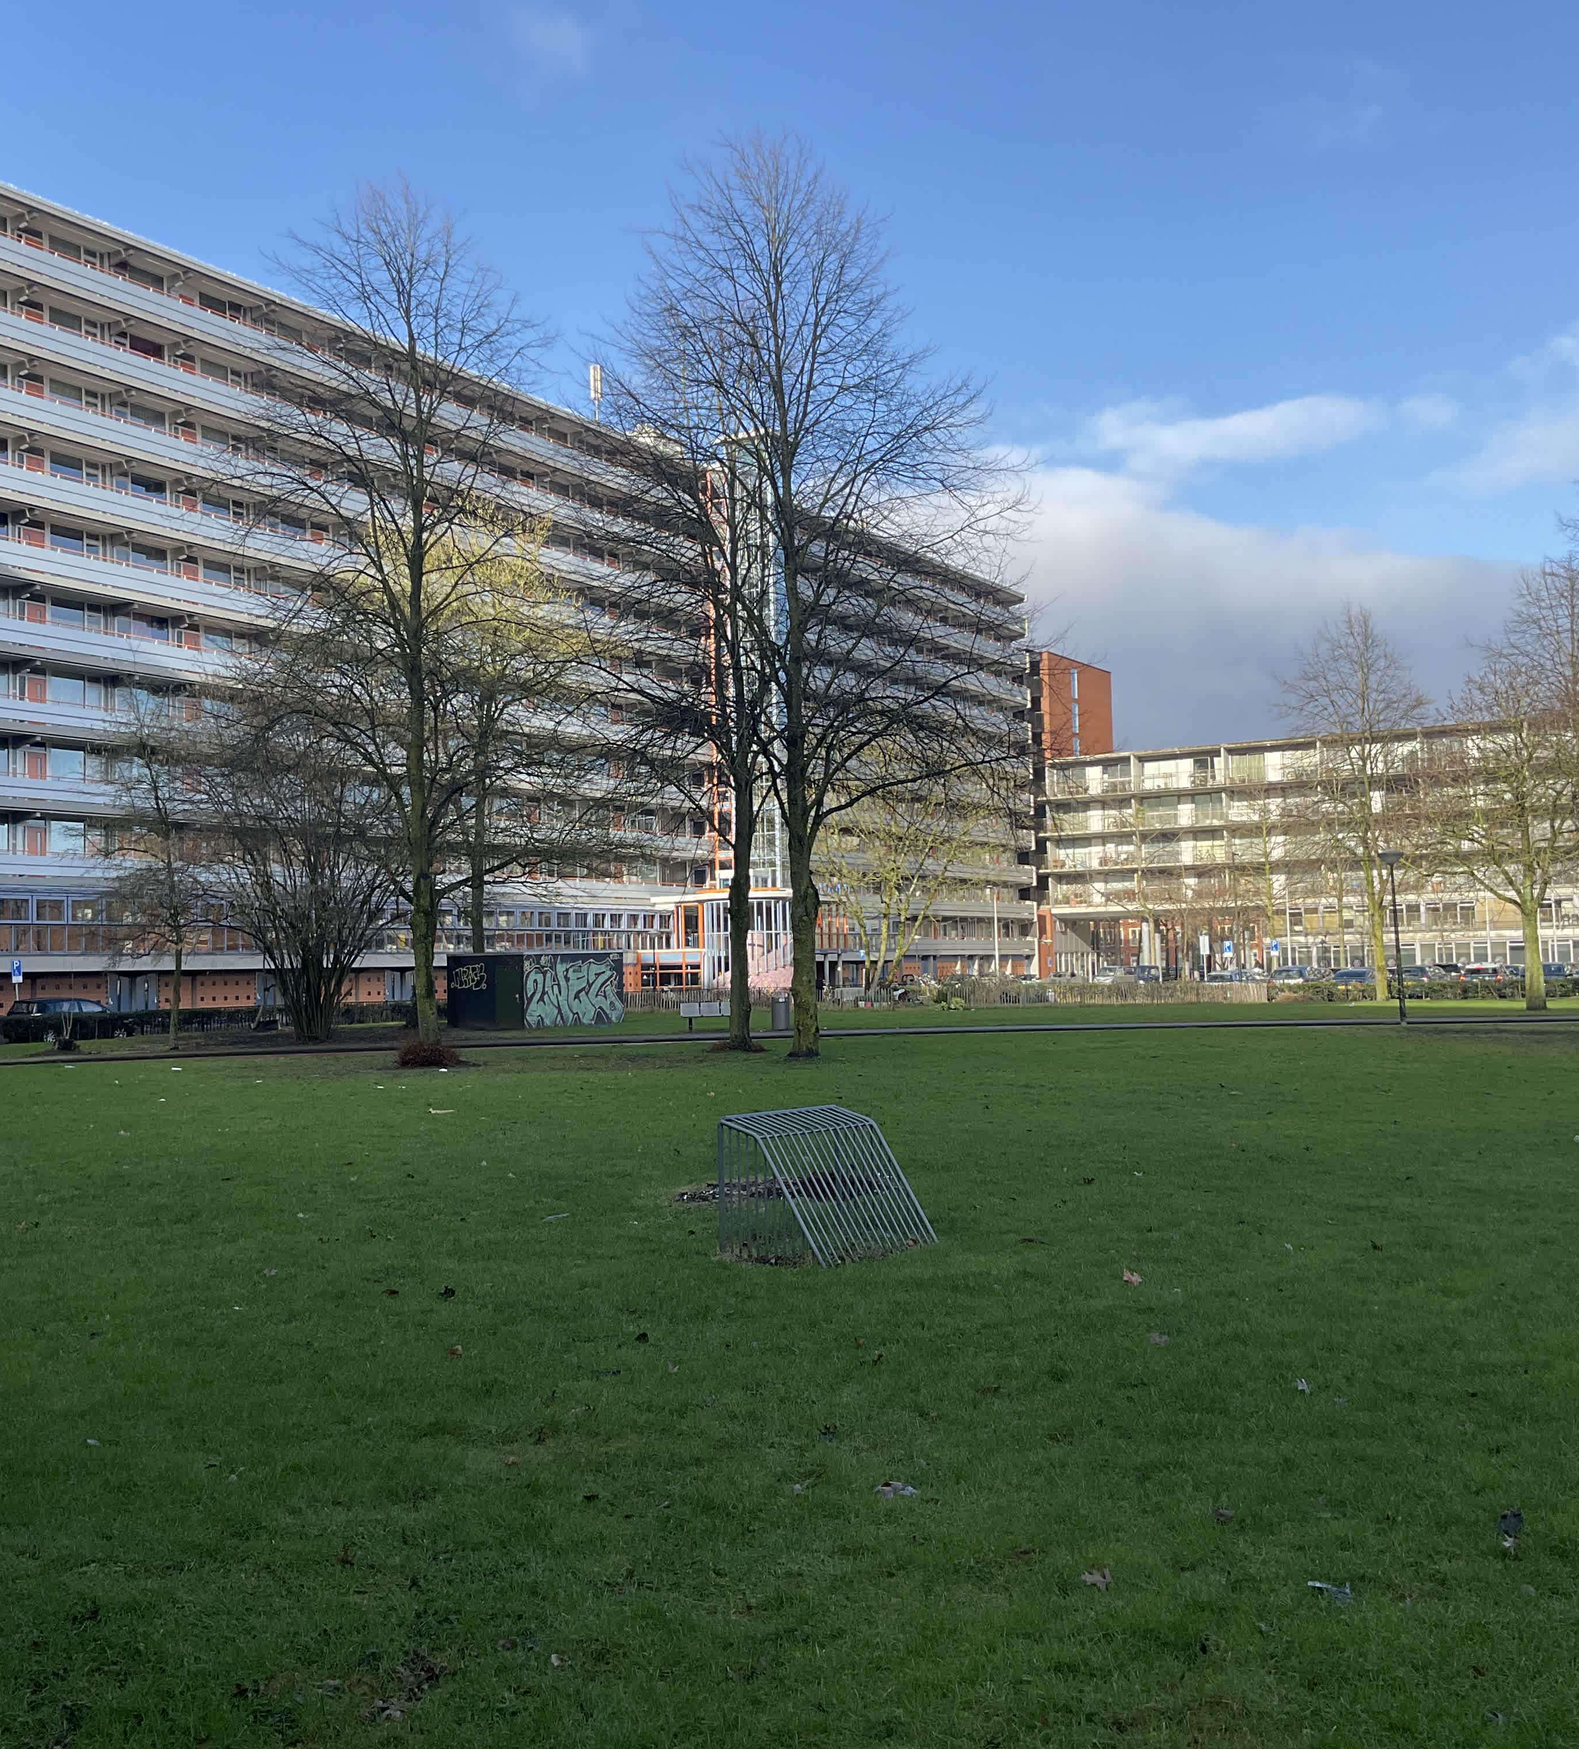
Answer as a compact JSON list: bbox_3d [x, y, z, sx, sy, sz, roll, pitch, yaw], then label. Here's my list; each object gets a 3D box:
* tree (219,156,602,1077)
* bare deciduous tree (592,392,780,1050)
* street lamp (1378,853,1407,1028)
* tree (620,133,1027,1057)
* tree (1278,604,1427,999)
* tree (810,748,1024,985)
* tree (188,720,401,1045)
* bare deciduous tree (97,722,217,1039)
[{"bbox_3d":[-7.440,-5.204,38.916,7.213,17.610,6.997,0,-3,-11],"label":"tree"},{"bbox_3d":[-1.830,-3.028,38.105,3.938,12.910,3.820,-1,-3,-3],"label":"bare deciduous tree"},{"bbox_3d":[13.663,1.429,44.294,0.639,3.990,0.639,-2,-3,17],"label":"street lamp"},{"bbox_3d":[0.616,-5.197,35.702,7.227,17.000,7.010,-1,-3,1],"label":"tree"},{"bbox_3d":[19.881,-2.554,68.329,5.407,13.940,5.245,-2,-3,16],"label":"tree"},{"bbox_3d":[5.978,-0.150,90.287,9.295,12.150,9.016,-1,-3,4],"label":"tree"},{"bbox_3d":[-12.284,0.074,48.694,5.230,8.230,5.073,0,-3,-14],"label":"tree"},{"bbox_3d":[-14.613,0.152,45.684,2.952,7.810,2.864,0,-3,-18],"label":"bare deciduous tree"}]

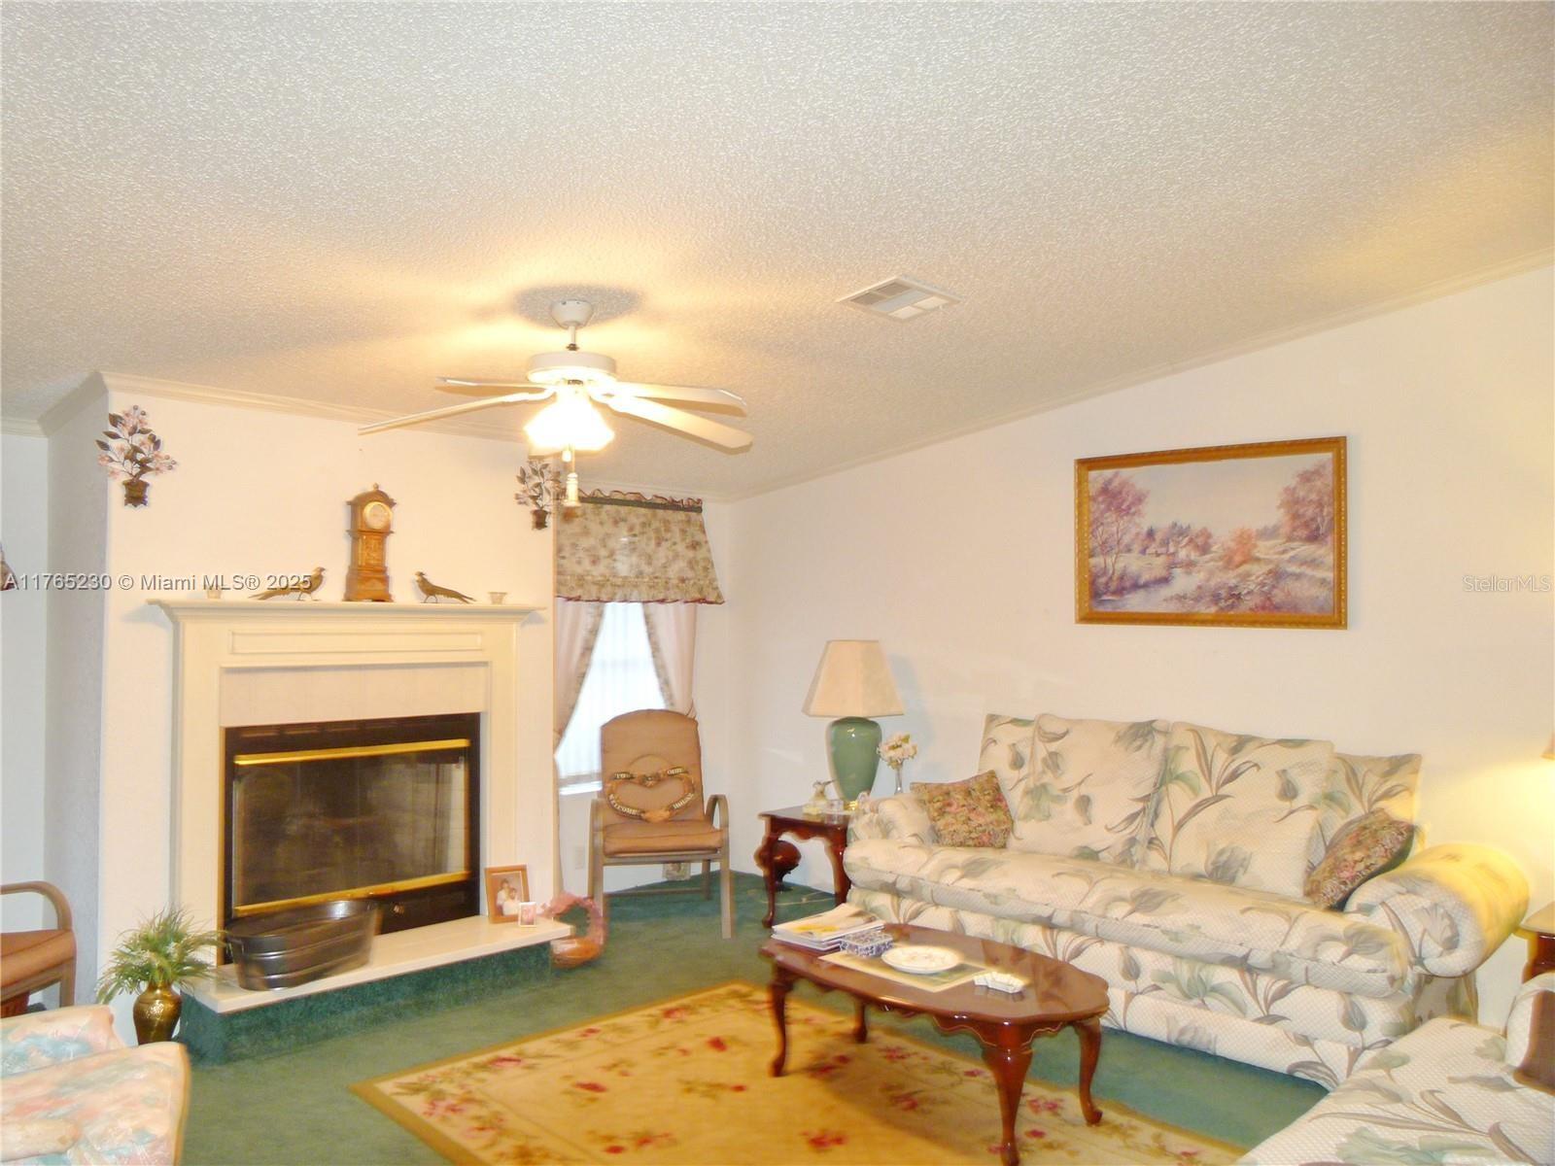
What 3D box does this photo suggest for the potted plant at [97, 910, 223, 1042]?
[{"bbox_3d":[-2.105,1.359,3.827,0.430,0.515,0.410,2,-3,-44],"label":"potted plant"}]

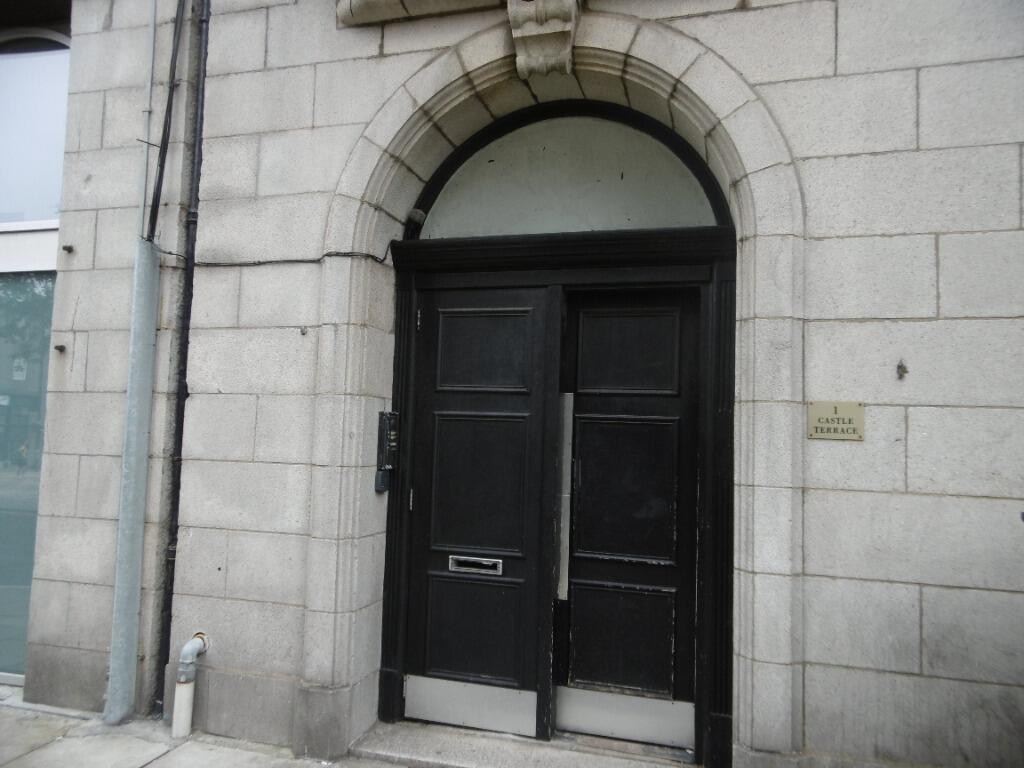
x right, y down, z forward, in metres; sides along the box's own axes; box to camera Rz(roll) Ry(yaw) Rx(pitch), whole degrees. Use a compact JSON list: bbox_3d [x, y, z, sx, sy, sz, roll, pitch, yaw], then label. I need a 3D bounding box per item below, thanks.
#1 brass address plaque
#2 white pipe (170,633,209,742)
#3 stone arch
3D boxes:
[{"bbox_3d":[1.291,0.150,2.832,0.211,0.146,0.012,0,-4,15],"label":"brass address plaque"},{"bbox_3d":[-1.571,1.468,3.450,0.092,0.462,0.120,0,-4,15],"label":"white pipe"},{"bbox_3d":[0.146,0.024,3.283,2.224,3.462,0.330,0,-4,15],"label":"stone arch"}]

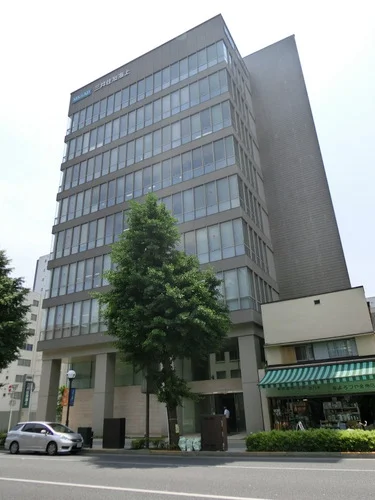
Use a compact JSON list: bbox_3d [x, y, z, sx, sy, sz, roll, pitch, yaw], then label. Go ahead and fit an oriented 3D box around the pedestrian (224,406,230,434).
[{"bbox_3d":[2.637,11.090,23.618,0.450,1.680,0.480,-11,-25,20],"label":"pedestrian"}]

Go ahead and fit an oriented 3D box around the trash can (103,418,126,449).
[{"bbox_3d":[-3.969,9.901,19.576,1.120,1.450,0.430,-14,-26,25],"label":"trash can"}]

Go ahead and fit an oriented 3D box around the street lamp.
[{"bbox_3d":[-7.168,9.409,21.675,0.450,4.220,0.450,-14,-26,25],"label":"street lamp"}]

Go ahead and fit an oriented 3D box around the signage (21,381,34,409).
[{"bbox_3d":[-13.567,12.123,30.380,0.250,2.100,0.720,-14,-26,25],"label":"signage"}]

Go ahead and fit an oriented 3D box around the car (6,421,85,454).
[{"bbox_3d":[-7.772,10.157,19.570,4.410,1.540,1.700,-12,-25,21],"label":"car"}]

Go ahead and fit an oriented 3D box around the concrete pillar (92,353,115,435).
[{"bbox_3d":[-6.394,10.989,27.687,1.040,5.858,1.040,-14,-26,25],"label":"concrete pillar"}]

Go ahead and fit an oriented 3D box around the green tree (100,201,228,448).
[{"bbox_3d":[-1.508,3.096,21.040,7.500,14.900,7.500,-14,-26,25],"label":"green tree"}]

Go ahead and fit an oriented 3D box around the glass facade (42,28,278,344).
[{"bbox_3d":[-2.865,-4.442,35.877,19.400,25.600,8.100,-14,-26,25],"label":"glass facade"}]

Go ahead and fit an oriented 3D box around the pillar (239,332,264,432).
[{"bbox_3d":[4.118,8.440,22.630,1.040,5.858,1.040,-14,-26,25],"label":"pillar"}]

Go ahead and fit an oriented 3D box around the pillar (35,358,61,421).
[{"bbox_3d":[-11.609,12.254,30.197,1.040,5.858,1.040,-14,-26,25],"label":"pillar"}]

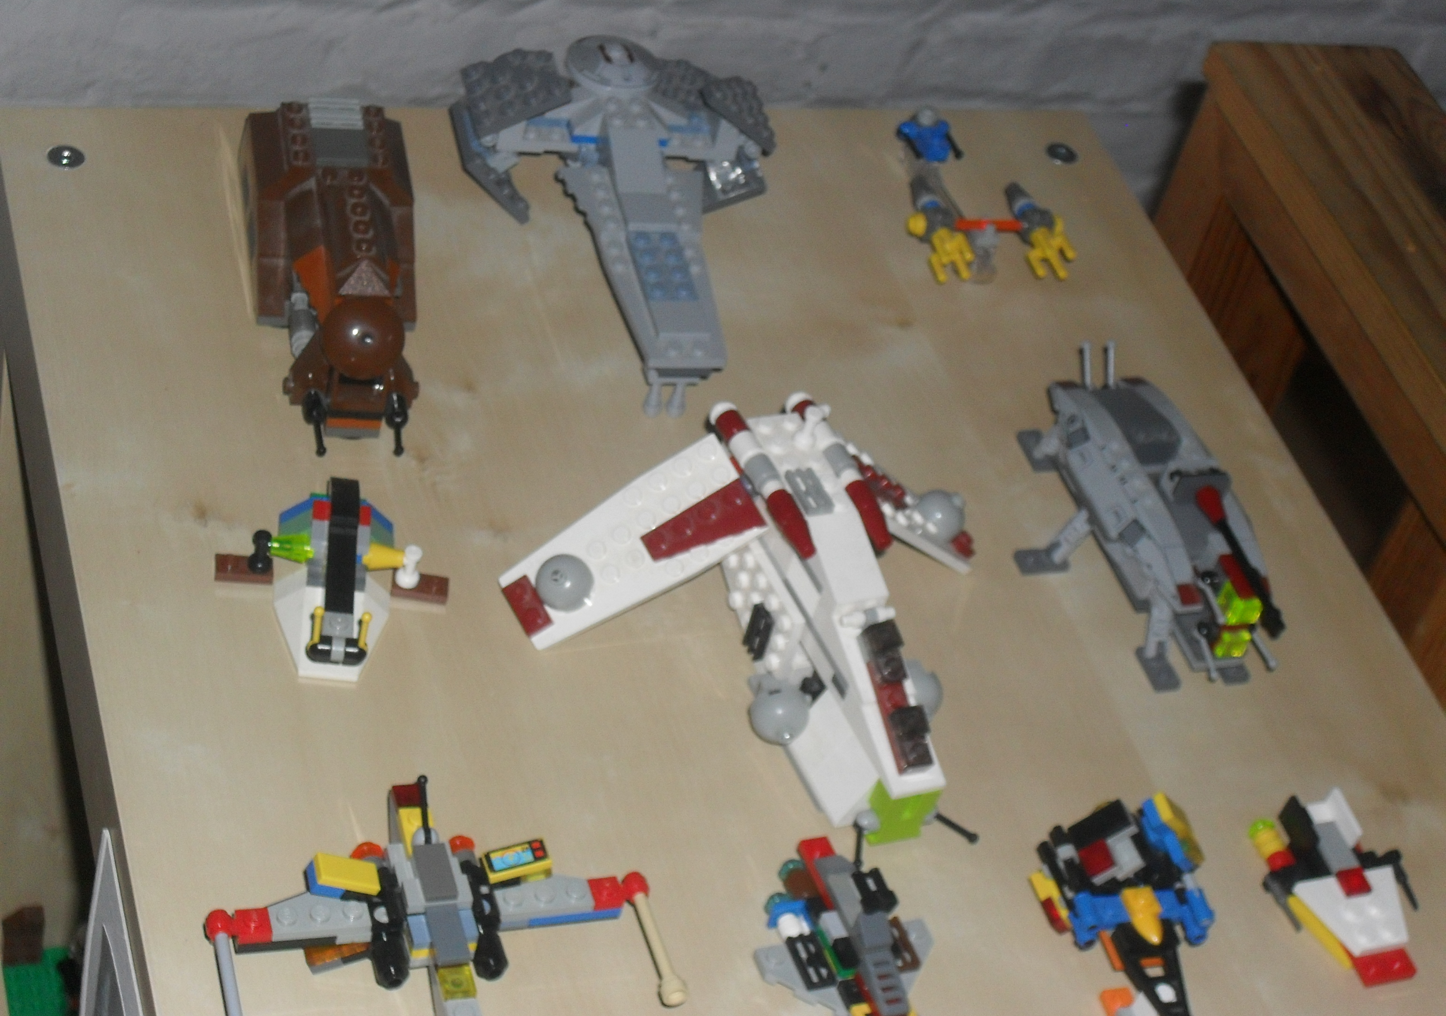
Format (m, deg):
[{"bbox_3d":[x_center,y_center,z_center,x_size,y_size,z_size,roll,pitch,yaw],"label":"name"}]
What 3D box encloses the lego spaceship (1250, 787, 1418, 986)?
[{"bbox_3d":[0.171,0.102,0.752,0.050,0.019,0.058,-5,47,-23],"label":"lego spaceship"}]

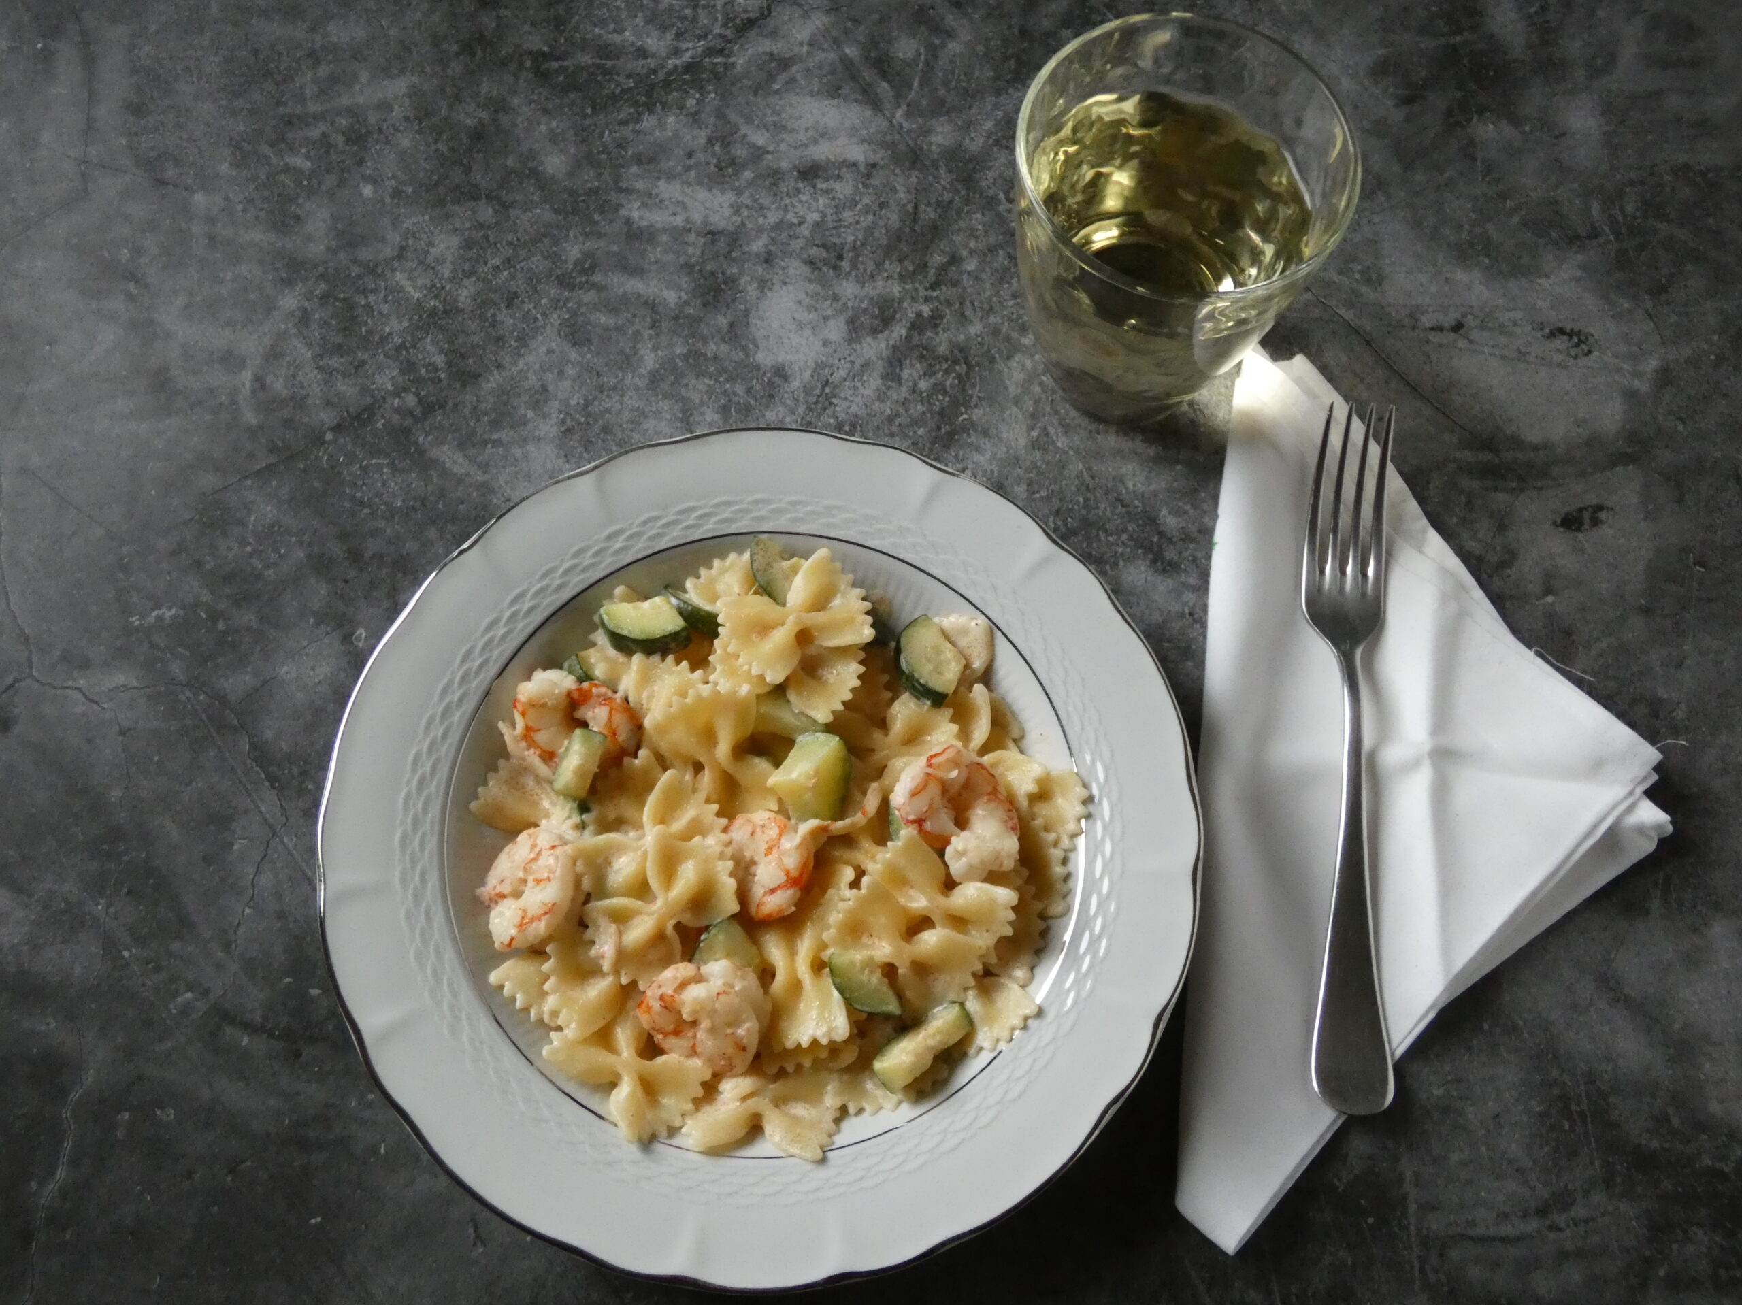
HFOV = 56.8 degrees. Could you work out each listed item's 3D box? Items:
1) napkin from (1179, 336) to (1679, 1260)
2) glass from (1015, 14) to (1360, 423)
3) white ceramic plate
[{"bbox_3d":[0.161,0.035,0.459,0.133,0.012,0.272,8,70,2],"label":"napkin"},{"bbox_3d":[0.082,-0.113,0.464,0.090,0.099,0.090,0,70,-1],"label":"glass"},{"bbox_3d":[-0.028,0.051,0.436,0.230,0.038,0.230,0,70,-1],"label":"white ceramic plate"}]

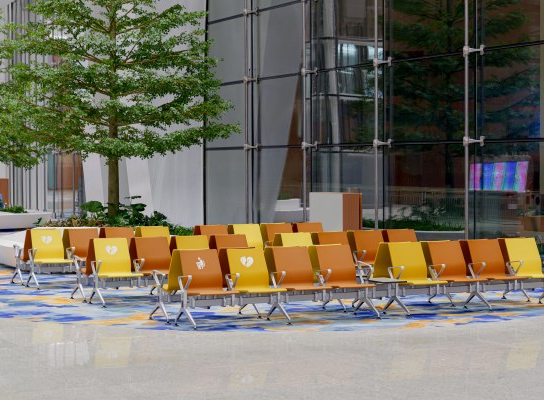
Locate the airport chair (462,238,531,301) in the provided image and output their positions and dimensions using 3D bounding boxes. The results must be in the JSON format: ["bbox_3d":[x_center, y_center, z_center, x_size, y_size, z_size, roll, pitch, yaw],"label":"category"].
[{"bbox_3d":[2.833,0.951,18.188,0.612,0.852,0.750,-1,2,-27],"label":"airport chair"}]

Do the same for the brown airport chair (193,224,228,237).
[{"bbox_3d":[-0.824,0.846,22.869,0.576,0.859,0.620,-1,2,-27],"label":"brown airport chair"}]

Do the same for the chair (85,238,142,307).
[{"bbox_3d":[-2.058,0.954,18.934,0.576,0.859,0.620,-1,2,-26],"label":"chair"}]

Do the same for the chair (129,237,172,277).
[{"bbox_3d":[-1.521,0.944,19.201,0.576,0.859,0.620,-1,2,-26],"label":"chair"}]

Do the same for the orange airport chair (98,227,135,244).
[{"bbox_3d":[-2.285,0.872,22.137,0.576,0.859,0.620,-1,2,-27],"label":"orange airport chair"}]

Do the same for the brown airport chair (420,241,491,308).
[{"bbox_3d":[2.298,0.960,17.916,0.612,0.852,0.750,-1,2,-27],"label":"brown airport chair"}]

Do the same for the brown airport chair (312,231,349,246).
[{"bbox_3d":[1.016,0.898,20.464,0.576,0.859,0.620,-1,2,-26],"label":"brown airport chair"}]

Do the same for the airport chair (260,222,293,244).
[{"bbox_3d":[0.248,0.826,23.406,0.576,0.859,0.620,-1,2,-27],"label":"airport chair"}]

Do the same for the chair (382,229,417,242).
[{"bbox_3d":[2.046,0.879,21.091,0.612,0.852,0.750,-1,2,-27],"label":"chair"}]

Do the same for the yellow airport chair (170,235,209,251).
[{"bbox_3d":[-1.027,0.934,19.528,0.612,0.852,0.750,-1,2,-27],"label":"yellow airport chair"}]

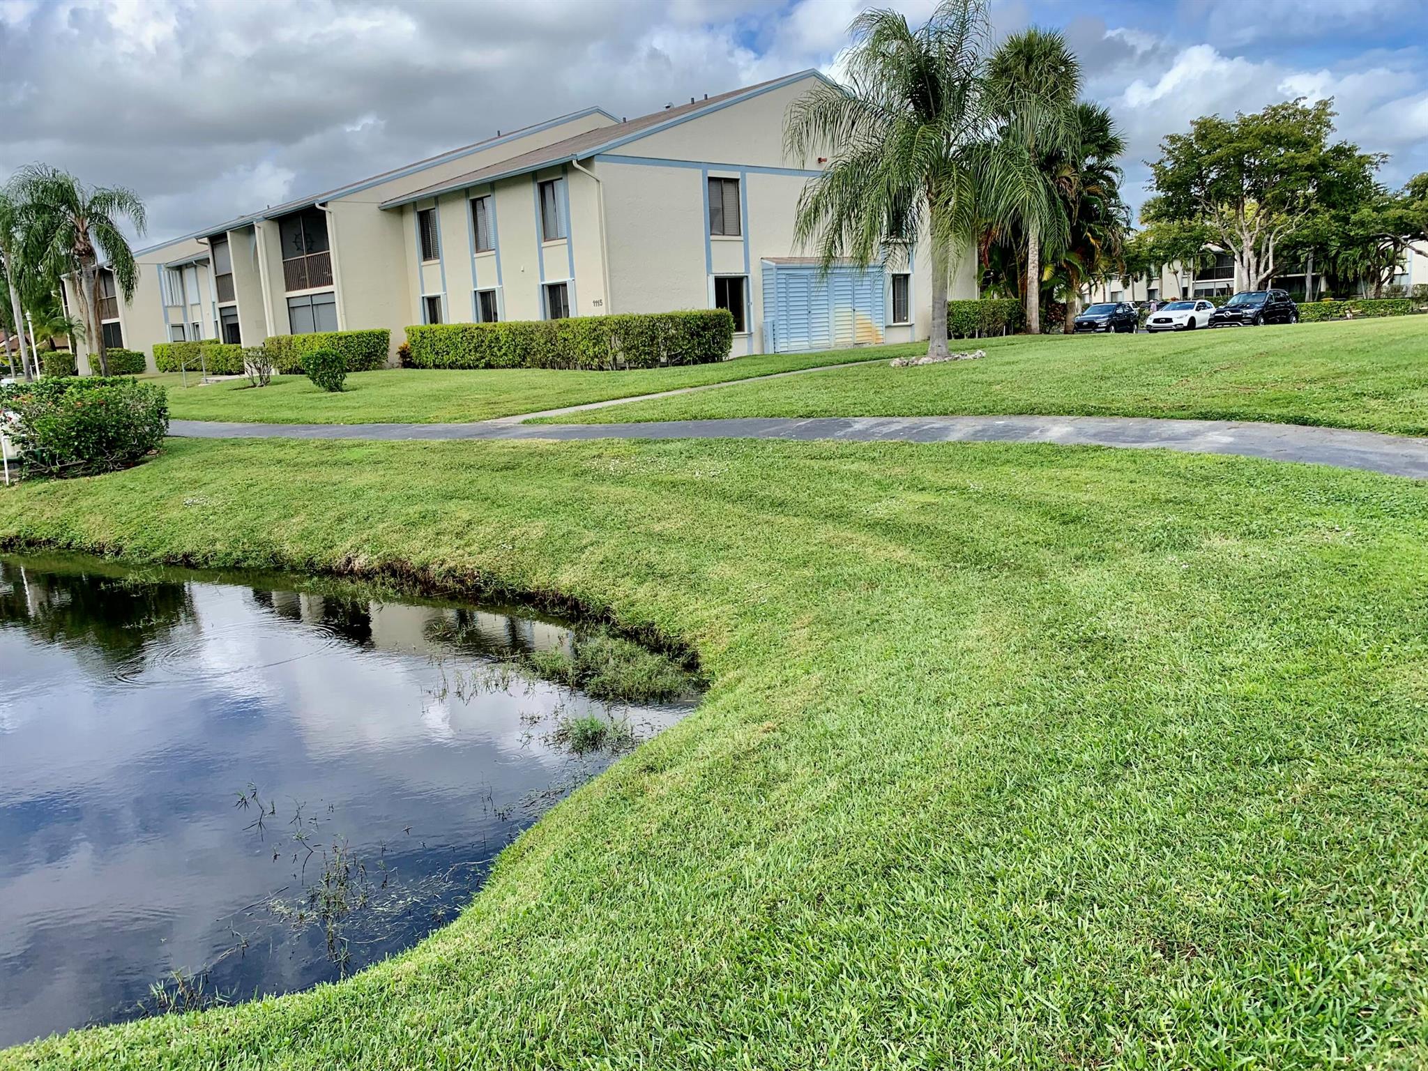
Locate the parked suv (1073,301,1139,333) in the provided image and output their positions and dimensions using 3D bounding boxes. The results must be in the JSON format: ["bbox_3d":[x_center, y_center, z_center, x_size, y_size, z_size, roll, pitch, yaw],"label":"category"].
[{"bbox_3d":[19.405,-10.667,53.000,1.800,1.560,4.170,7,15,42],"label":"parked suv"}]

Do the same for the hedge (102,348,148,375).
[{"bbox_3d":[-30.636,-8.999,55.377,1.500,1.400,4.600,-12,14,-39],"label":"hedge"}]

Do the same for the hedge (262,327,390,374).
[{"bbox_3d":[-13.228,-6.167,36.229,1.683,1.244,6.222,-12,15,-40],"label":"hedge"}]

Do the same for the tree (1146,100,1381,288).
[{"bbox_3d":[33.767,-20.008,66.109,12.600,13.160,12.000,3,12,25],"label":"tree"}]

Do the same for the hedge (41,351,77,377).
[{"bbox_3d":[-39.560,-10.372,65.065,1.224,1.428,3.366,-12,15,-40],"label":"hedge"}]

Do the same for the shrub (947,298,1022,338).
[{"bbox_3d":[9.362,-7.472,37.002,2.448,1.285,1.377,-12,15,-40],"label":"shrub"}]

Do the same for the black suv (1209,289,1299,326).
[{"bbox_3d":[25.980,-10.821,51.500,4.930,1.780,1.970,-11,14,-38],"label":"black suv"}]

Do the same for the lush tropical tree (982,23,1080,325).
[{"bbox_3d":[12.349,-13.428,41.213,3.700,11.350,3.700,1,12,17],"label":"lush tropical tree"}]

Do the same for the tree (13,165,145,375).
[{"bbox_3d":[-28.948,-12.115,49.524,5.696,9.489,5.696,-9,13,-28],"label":"tree"}]

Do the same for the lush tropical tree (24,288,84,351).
[{"bbox_3d":[-40.292,-12.330,65.733,3.449,5.078,3.449,-9,13,-30],"label":"lush tropical tree"}]

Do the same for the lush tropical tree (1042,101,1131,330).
[{"bbox_3d":[14.436,-12.418,42.203,3.577,8.822,3.577,1,12,18],"label":"lush tropical tree"}]

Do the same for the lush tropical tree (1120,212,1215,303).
[{"bbox_3d":[29.630,-17.465,70.138,5.900,7.000,5.600,2,12,23],"label":"lush tropical tree"}]

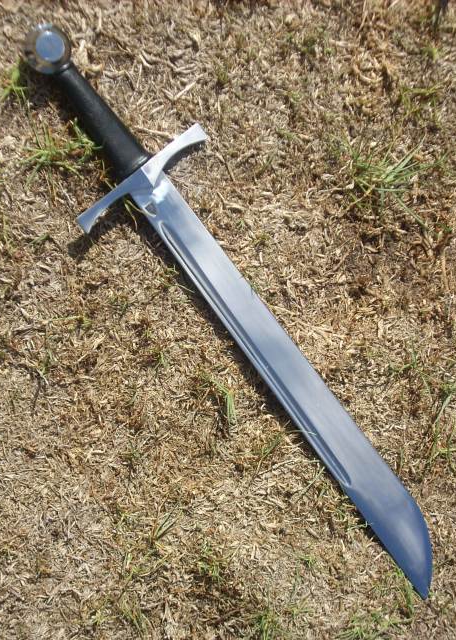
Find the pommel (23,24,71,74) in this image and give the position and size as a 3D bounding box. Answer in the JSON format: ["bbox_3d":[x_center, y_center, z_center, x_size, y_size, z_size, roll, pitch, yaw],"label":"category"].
[{"bbox_3d":[-0.176,-0.266,0.980,0.048,0.028,0.048,-1,92,-27],"label":"pommel"}]

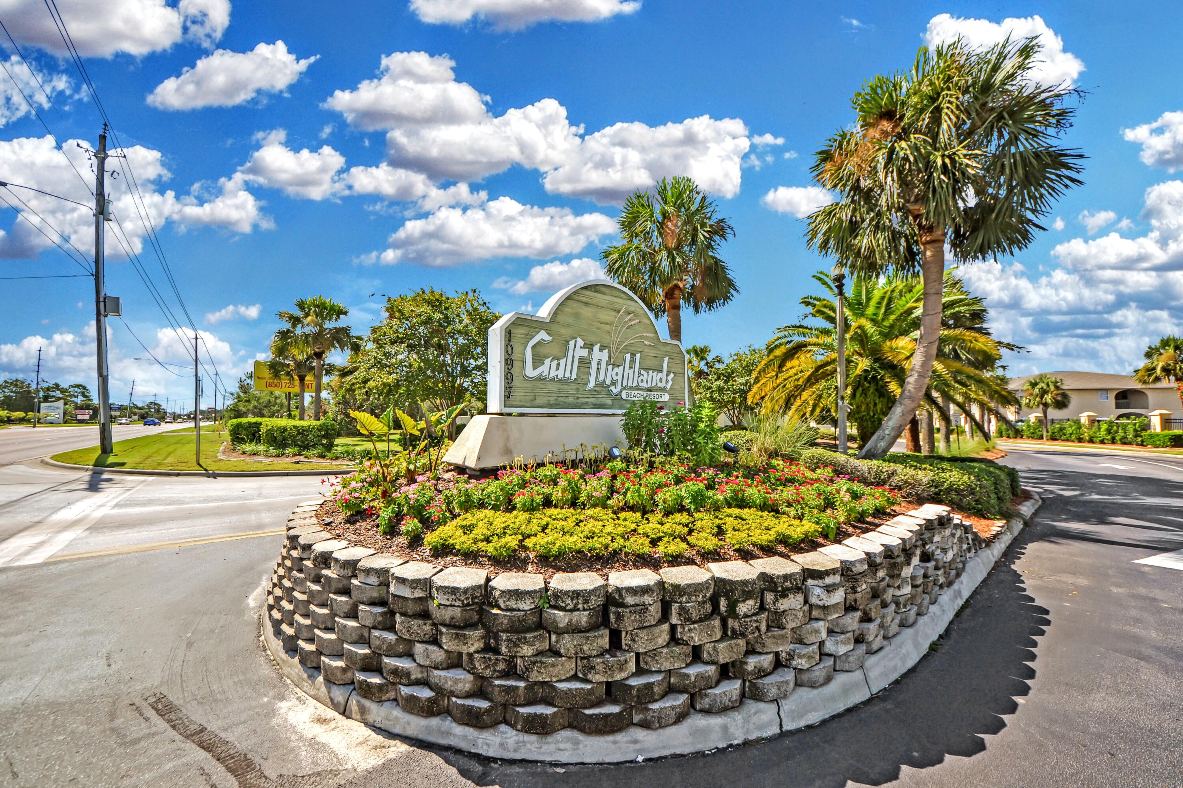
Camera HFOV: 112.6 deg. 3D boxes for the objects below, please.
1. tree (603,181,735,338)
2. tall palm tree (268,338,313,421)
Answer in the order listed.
[{"bbox_3d":[2.049,-1.782,9.813,3.400,6.939,3.400,-1,-3,12],"label":"tree"},{"bbox_3d":[-14.787,-0.194,20.041,2.900,5.492,2.900,2,-4,-36],"label":"tall palm tree"}]

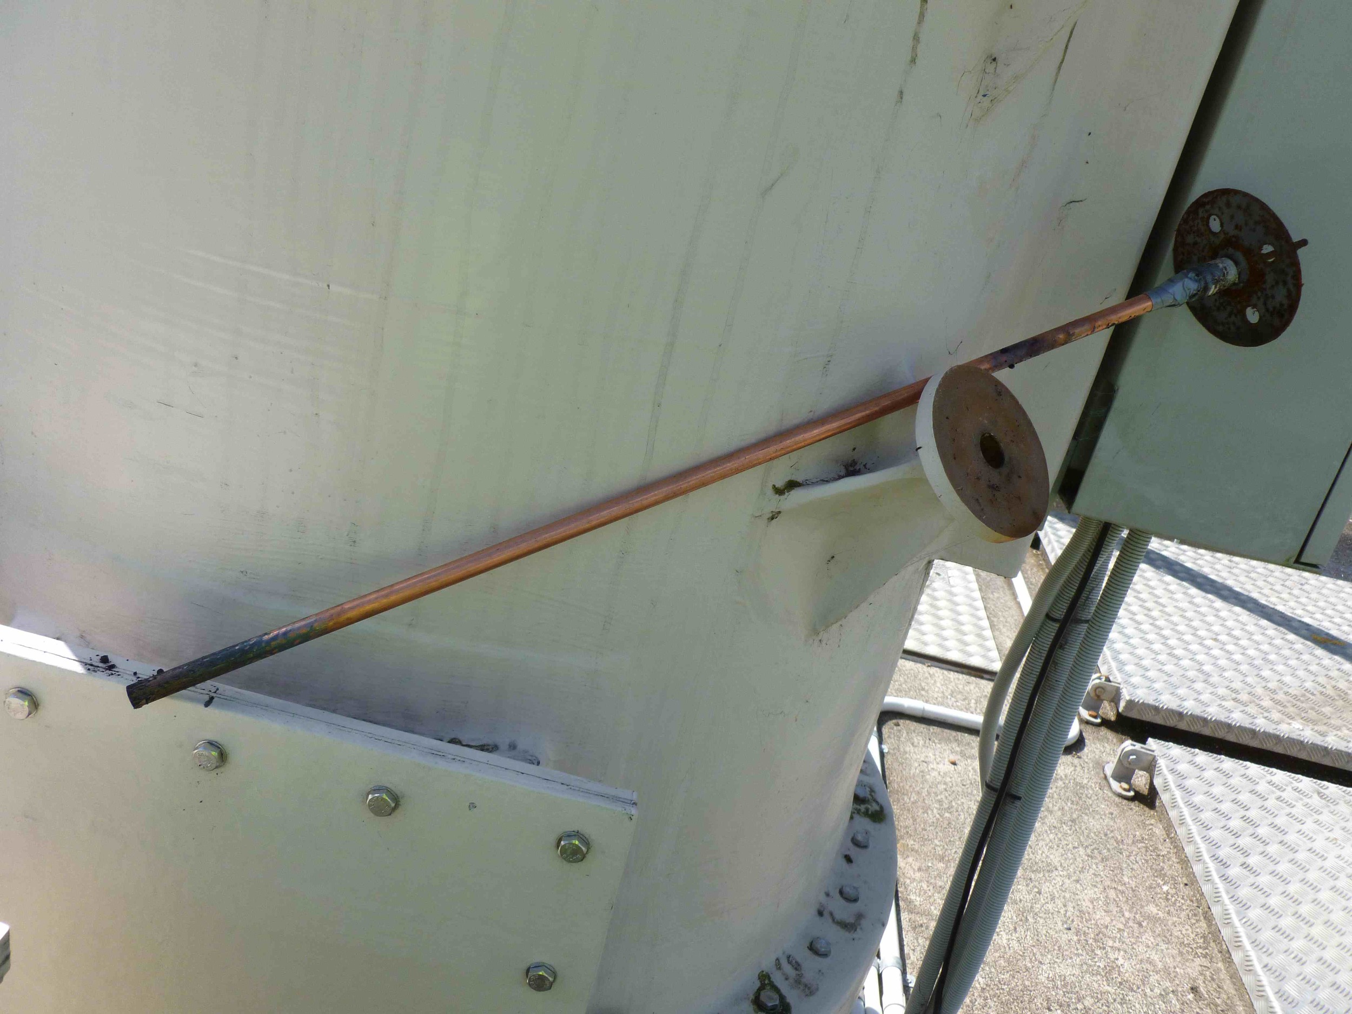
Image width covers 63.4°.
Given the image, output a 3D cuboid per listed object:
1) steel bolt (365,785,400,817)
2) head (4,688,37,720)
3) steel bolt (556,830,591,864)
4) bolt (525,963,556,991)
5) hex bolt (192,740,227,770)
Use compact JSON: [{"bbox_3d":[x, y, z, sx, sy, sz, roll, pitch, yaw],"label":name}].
[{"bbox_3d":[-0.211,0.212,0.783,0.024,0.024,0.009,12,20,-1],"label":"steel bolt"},{"bbox_3d":[-0.476,0.144,0.793,0.024,0.024,0.009,12,20,-1],"label":"head"},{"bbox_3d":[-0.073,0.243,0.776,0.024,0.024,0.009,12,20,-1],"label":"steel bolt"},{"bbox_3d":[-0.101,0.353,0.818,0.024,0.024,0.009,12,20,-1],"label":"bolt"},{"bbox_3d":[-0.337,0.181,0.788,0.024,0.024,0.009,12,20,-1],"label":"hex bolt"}]

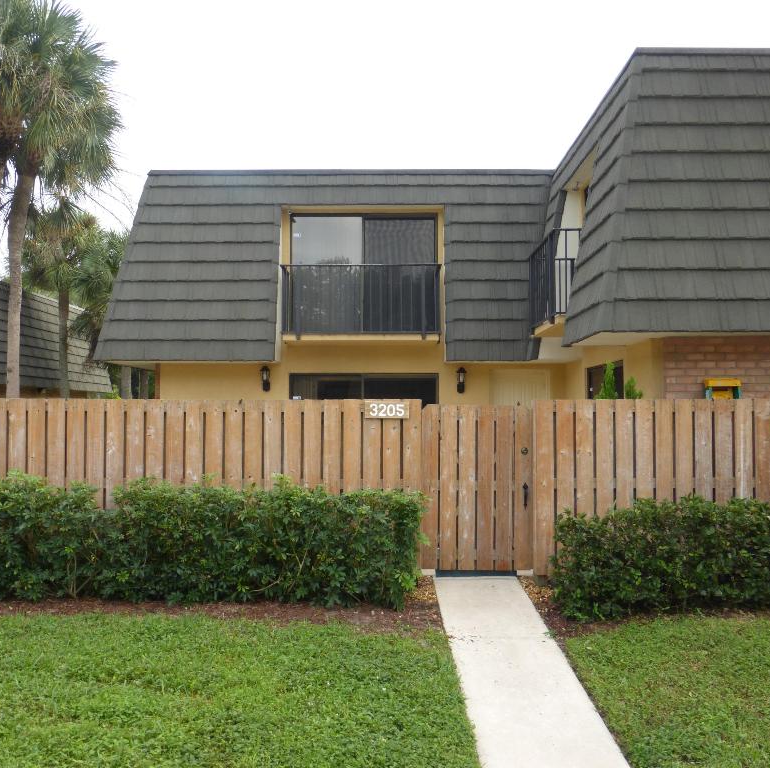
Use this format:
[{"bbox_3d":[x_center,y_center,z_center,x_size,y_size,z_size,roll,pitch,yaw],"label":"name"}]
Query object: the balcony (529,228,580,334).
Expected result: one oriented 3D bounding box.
[{"bbox_3d":[2.430,-1.320,9.551,0.700,1.120,1.600,0,-2,1],"label":"balcony"}]

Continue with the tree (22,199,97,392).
[{"bbox_3d":[-10.192,-1.692,22.488,2.575,8.259,2.575,0,-2,1],"label":"tree"}]

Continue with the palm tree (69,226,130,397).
[{"bbox_3d":[-8.667,-1.271,22.656,2.725,7.431,2.725,0,-2,1],"label":"palm tree"}]

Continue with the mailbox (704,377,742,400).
[{"bbox_3d":[3.519,0.118,7.334,0.360,0.360,0.170,0,-2,1],"label":"mailbox"}]

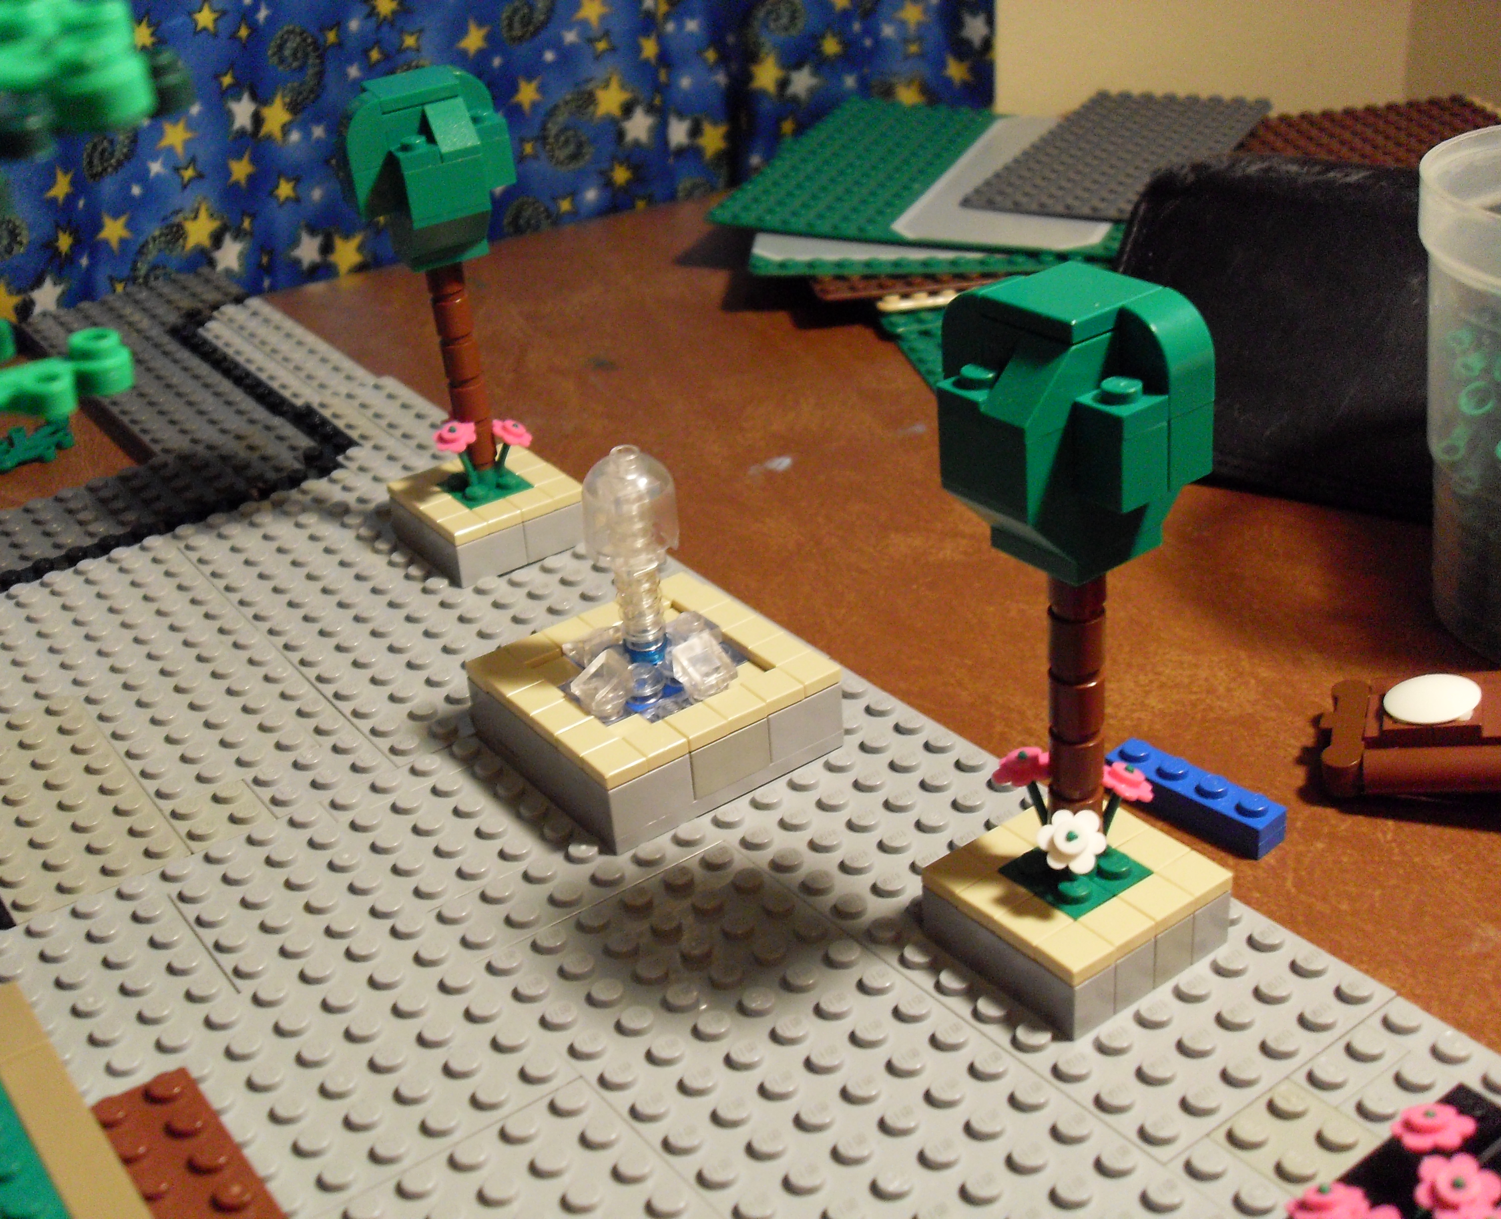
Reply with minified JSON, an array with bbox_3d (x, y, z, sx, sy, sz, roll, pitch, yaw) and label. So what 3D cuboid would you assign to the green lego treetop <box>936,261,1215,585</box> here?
[{"bbox_3d":[0.042,-0.024,0.224,0.032,0.035,0.032,-23,33,-29],"label":"green lego treetop"}]

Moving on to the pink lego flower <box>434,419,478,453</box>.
[{"bbox_3d":[-0.063,-0.037,0.373,0.009,0.003,0.009,12,61,24],"label":"pink lego flower"}]

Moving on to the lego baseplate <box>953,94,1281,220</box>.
[{"bbox_3d":[0.124,-0.151,0.575,0.064,0.005,0.128,13,35,27],"label":"lego baseplate"}]

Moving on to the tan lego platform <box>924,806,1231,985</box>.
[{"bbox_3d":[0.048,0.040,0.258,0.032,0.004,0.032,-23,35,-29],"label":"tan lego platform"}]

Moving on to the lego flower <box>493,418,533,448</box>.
[{"bbox_3d":[-0.052,-0.039,0.379,0.009,0.003,0.009,23,31,-8],"label":"lego flower"}]

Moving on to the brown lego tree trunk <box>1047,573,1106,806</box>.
[{"bbox_3d":[0.045,0.012,0.244,0.008,0.048,0.008,-5,29,3],"label":"brown lego tree trunk"}]

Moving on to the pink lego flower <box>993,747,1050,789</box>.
[{"bbox_3d":[0.041,0.023,0.257,0.009,0.003,0.009,-28,8,-34],"label":"pink lego flower"}]

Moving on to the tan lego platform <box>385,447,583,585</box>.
[{"bbox_3d":[-0.058,-0.022,0.389,0.032,0.013,0.032,-23,35,-29],"label":"tan lego platform"}]

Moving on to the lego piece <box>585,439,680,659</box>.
[{"bbox_3d":[-0.019,-0.010,0.297,0.016,0.038,0.016,-4,30,2],"label":"lego piece"}]

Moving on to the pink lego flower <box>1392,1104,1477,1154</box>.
[{"bbox_3d":[0.081,0.061,0.205,0.010,0.004,0.010,-7,30,13],"label":"pink lego flower"}]

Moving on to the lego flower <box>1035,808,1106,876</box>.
[{"bbox_3d":[0.045,0.033,0.244,0.010,0.003,0.010,2,67,11],"label":"lego flower"}]

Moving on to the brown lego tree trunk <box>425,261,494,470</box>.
[{"bbox_3d":[-0.061,-0.053,0.370,0.008,0.048,0.008,-25,34,-28],"label":"brown lego tree trunk"}]

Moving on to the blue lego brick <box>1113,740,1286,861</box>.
[{"bbox_3d":[0.078,0.033,0.306,0.008,0.008,0.032,-28,37,-34],"label":"blue lego brick"}]

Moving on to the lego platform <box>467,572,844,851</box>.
[{"bbox_3d":[-0.017,0.017,0.311,0.048,0.016,0.048,-23,34,-29],"label":"lego platform"}]

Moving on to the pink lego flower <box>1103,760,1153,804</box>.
[{"bbox_3d":[0.055,0.025,0.253,0.009,0.003,0.009,13,21,-25],"label":"pink lego flower"}]

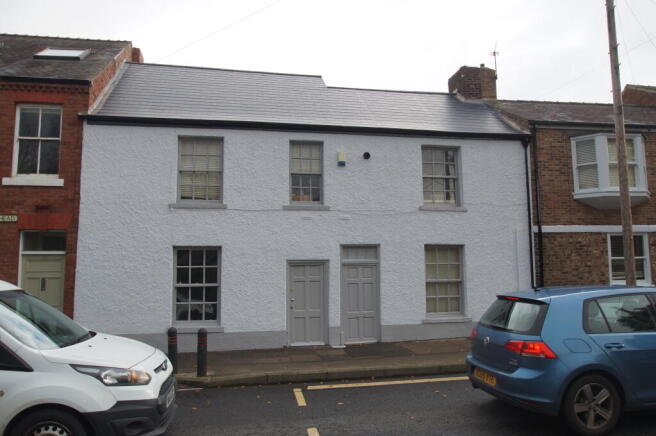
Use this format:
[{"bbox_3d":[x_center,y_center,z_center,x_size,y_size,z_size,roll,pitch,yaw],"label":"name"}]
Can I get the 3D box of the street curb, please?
[{"bbox_3d":[-0.039,2.751,8.033,5.068,0.160,0.300,-1,-6,-7],"label":"street curb"}]

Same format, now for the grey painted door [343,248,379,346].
[{"bbox_3d":[0.803,1.832,10.905,0.963,2.344,0.100,1,-6,-9],"label":"grey painted door"}]

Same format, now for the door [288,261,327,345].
[{"bbox_3d":[-0.469,1.998,10.682,0.925,1.945,0.100,1,-6,-9],"label":"door"}]

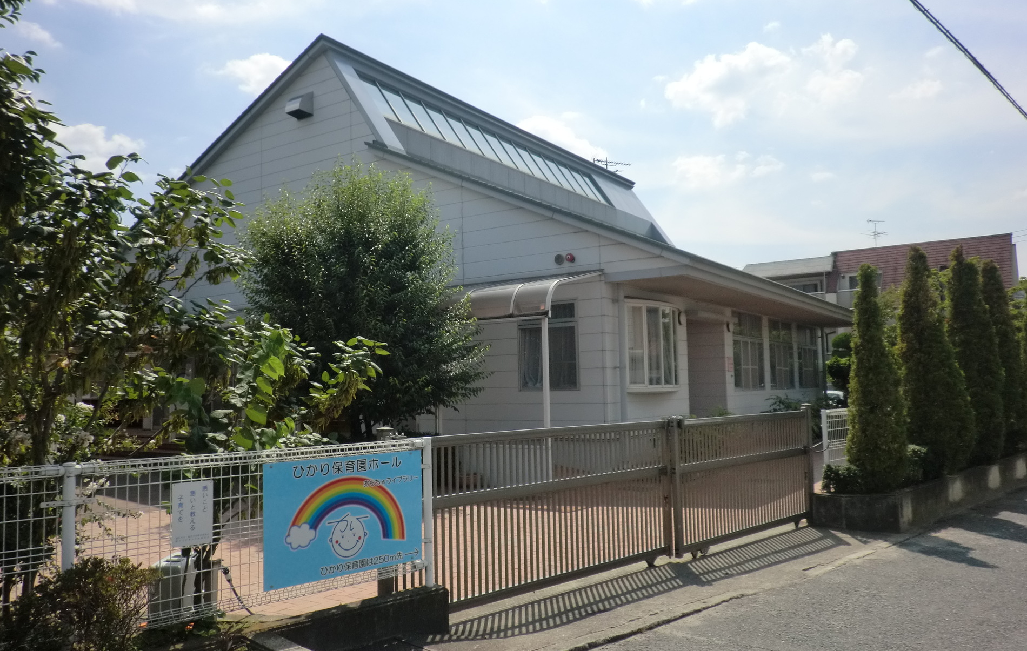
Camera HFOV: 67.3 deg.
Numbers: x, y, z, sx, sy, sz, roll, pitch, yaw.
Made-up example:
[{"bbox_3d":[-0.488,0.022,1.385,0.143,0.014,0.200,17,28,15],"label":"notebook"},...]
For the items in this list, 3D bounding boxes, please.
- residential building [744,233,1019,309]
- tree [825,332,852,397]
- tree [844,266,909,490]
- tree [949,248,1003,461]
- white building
[{"bbox_3d":[23.537,0.333,49.359,14.963,9.208,9.500,-4,-5,34],"label":"residential building"},{"bbox_3d":[10.512,1.748,24.498,1.250,3.000,1.250,3,-6,-42],"label":"tree"},{"bbox_3d":[3.910,0.567,8.400,0.680,2.540,0.680,3,-6,-42],"label":"tree"},{"bbox_3d":[6.342,0.394,10.651,0.820,3.050,0.820,3,-6,-42],"label":"tree"},{"bbox_3d":[-0.109,-1.367,24.364,18.200,9.550,16.650,-4,-5,34],"label":"white building"}]

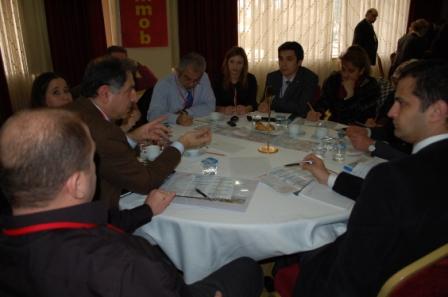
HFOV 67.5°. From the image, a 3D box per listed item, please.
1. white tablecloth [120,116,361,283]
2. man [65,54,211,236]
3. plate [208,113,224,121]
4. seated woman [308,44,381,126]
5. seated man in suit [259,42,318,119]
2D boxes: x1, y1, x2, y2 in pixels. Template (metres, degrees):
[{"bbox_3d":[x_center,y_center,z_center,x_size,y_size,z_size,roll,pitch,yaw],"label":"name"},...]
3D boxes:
[{"bbox_3d":[0.062,0.332,2.062,1.820,0.750,1.820,0,17,0],"label":"white tablecloth"},{"bbox_3d":[-0.499,0.243,1.499,0.800,1.260,0.580,-11,20,-31],"label":"man"},{"bbox_3d":[-0.059,-0.239,2.575,0.135,0.035,0.135,0,17,0],"label":"plate"},{"bbox_3d":[0.830,-0.069,2.462,0.760,1.270,0.540,-16,23,-41],"label":"seated woman"},{"bbox_3d":[0.469,-0.169,2.703,0.540,1.320,0.780,10,20,29],"label":"seated man in suit"}]

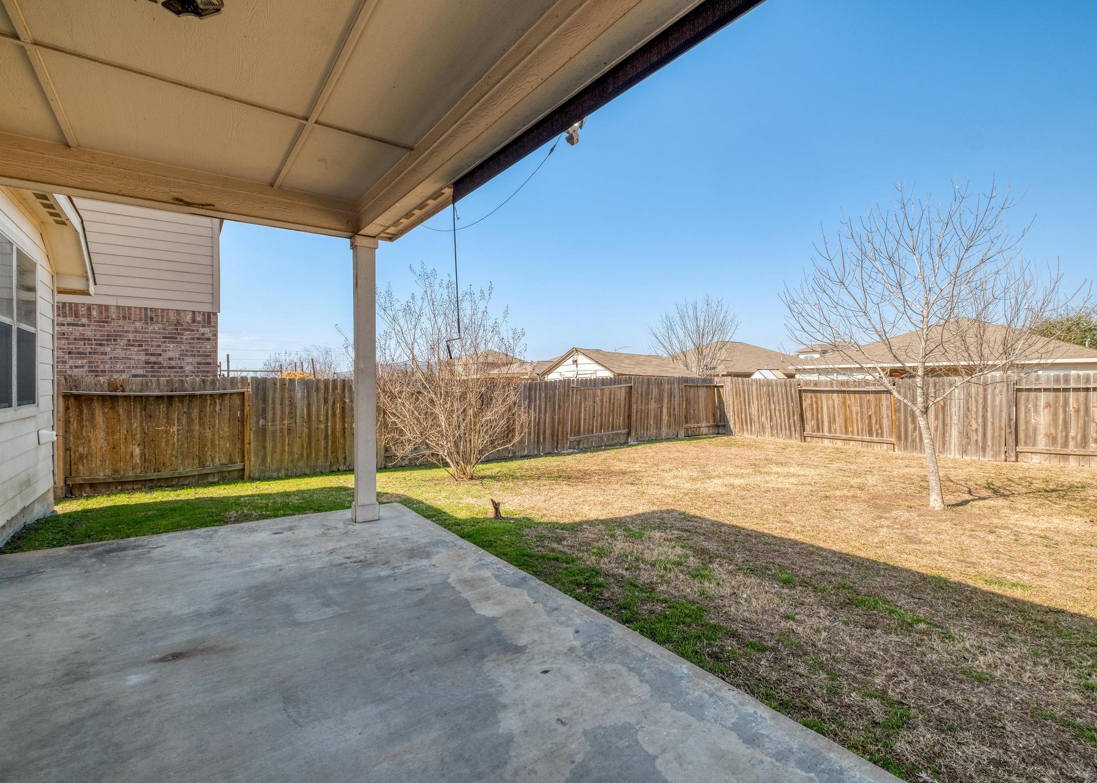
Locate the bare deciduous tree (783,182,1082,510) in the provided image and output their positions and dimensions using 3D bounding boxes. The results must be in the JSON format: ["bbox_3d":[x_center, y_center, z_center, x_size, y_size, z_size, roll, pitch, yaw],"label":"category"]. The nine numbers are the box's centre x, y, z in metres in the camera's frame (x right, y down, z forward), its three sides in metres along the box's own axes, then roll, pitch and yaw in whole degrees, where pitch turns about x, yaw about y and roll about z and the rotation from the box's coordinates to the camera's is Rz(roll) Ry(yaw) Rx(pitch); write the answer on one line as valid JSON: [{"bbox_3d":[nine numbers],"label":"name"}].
[{"bbox_3d":[4.760,-0.560,6.100,3.650,4.020,3.500,0,1,0],"label":"bare deciduous tree"}]

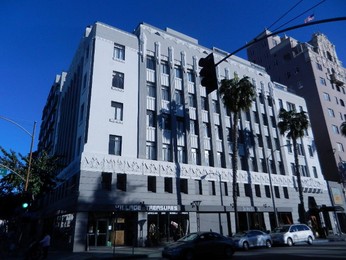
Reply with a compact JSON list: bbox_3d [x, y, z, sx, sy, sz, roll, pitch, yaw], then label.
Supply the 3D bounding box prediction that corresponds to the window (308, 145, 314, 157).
[{"bbox_3d":[23.315,3.573,42.261,1.100,1.900,0.200,11,-24,-30],"label":"window"}]

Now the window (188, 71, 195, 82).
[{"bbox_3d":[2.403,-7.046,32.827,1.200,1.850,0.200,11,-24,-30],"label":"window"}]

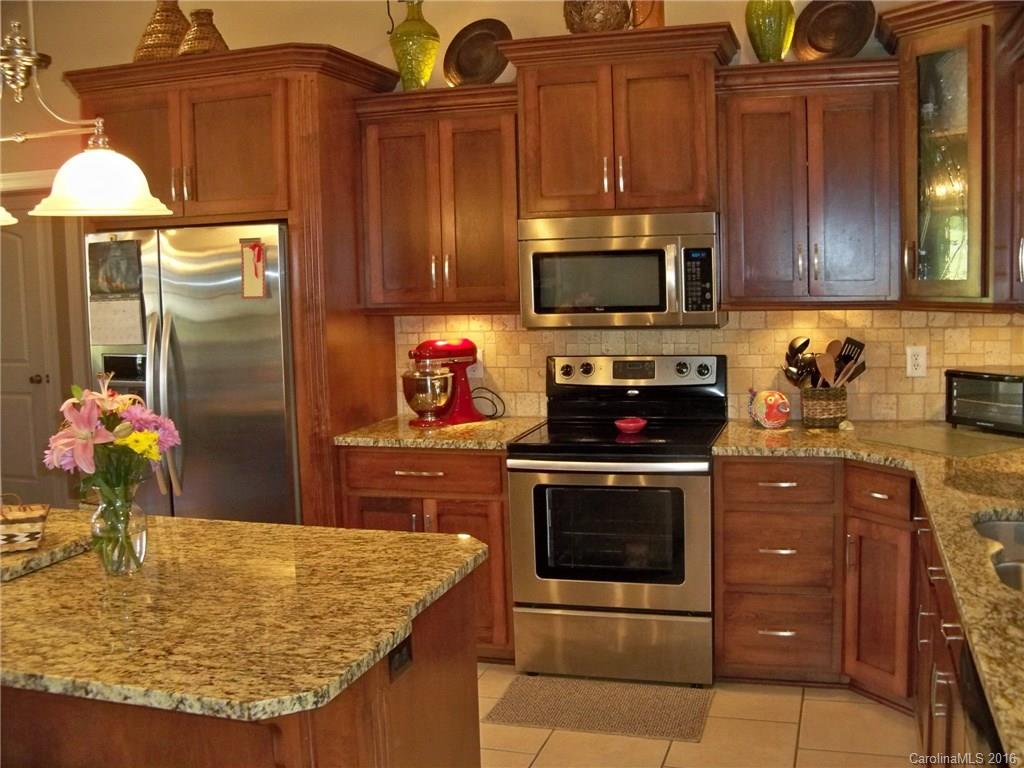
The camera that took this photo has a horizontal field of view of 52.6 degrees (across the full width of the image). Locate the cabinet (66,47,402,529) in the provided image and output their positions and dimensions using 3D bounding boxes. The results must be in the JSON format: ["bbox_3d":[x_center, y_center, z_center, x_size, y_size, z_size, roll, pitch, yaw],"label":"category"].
[{"bbox_3d":[-1.113,-0.100,4.413,1.140,2.380,0.790,0,6,16],"label":"cabinet"}]

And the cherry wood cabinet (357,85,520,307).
[{"bbox_3d":[-0.247,-0.752,4.363,0.714,0.897,0.340,0,7,18],"label":"cherry wood cabinet"}]

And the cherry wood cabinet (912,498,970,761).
[{"bbox_3d":[1.402,0.791,2.614,0.604,0.853,1.280,0,7,18],"label":"cherry wood cabinet"}]

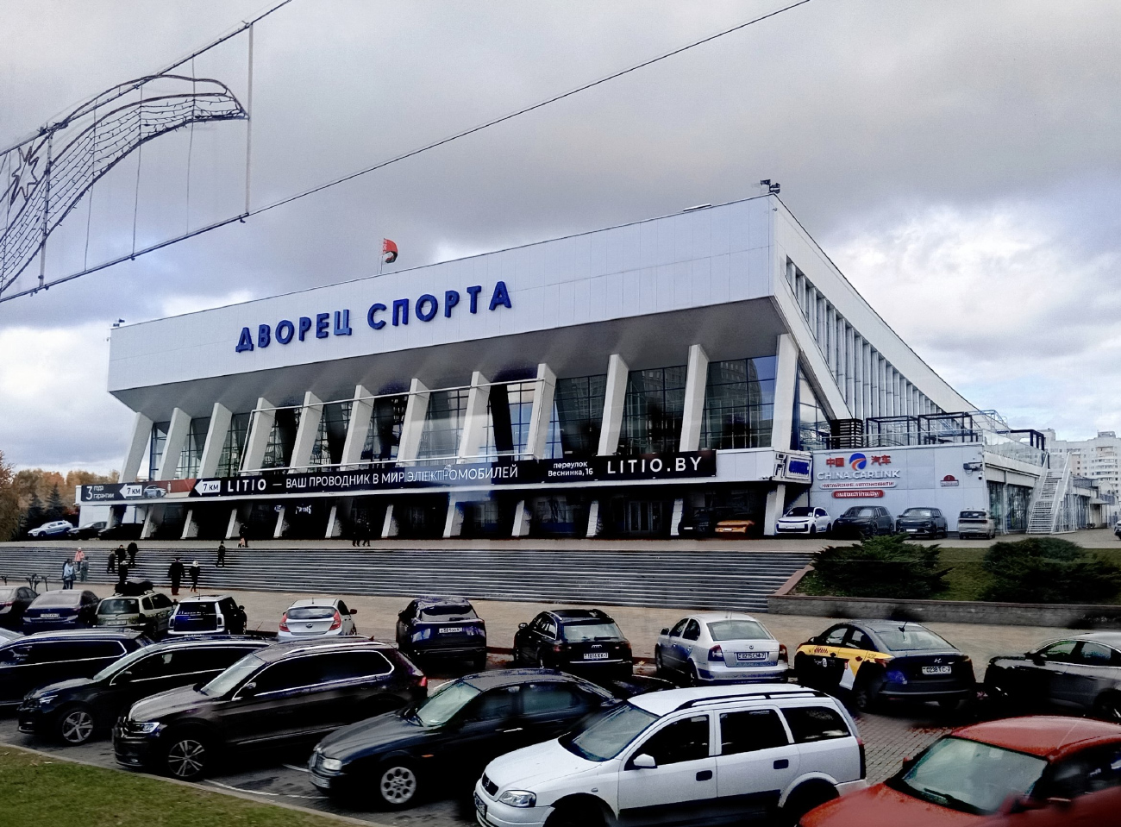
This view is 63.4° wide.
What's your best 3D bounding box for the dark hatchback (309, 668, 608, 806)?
[{"bbox_3d":[-1.053,4.241,12.224,4.440,1.410,1.745,2,-8,-20],"label":"dark hatchback"}]

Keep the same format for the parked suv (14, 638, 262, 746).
[{"bbox_3d":[-6.827,4.687,15.842,4.450,1.600,1.840,3,-8,-25],"label":"parked suv"}]

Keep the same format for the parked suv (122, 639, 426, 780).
[{"bbox_3d":[-4.260,4.352,13.766,4.470,1.670,1.840,3,-8,-28],"label":"parked suv"}]

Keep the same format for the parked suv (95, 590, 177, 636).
[{"bbox_3d":[-13.794,6.604,29.855,1.700,1.500,4.320,0,-7,-9],"label":"parked suv"}]

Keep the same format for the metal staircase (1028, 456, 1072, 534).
[{"bbox_3d":[33.934,5.501,63.513,1.450,5.700,9.000,-6,-9,35],"label":"metal staircase"}]

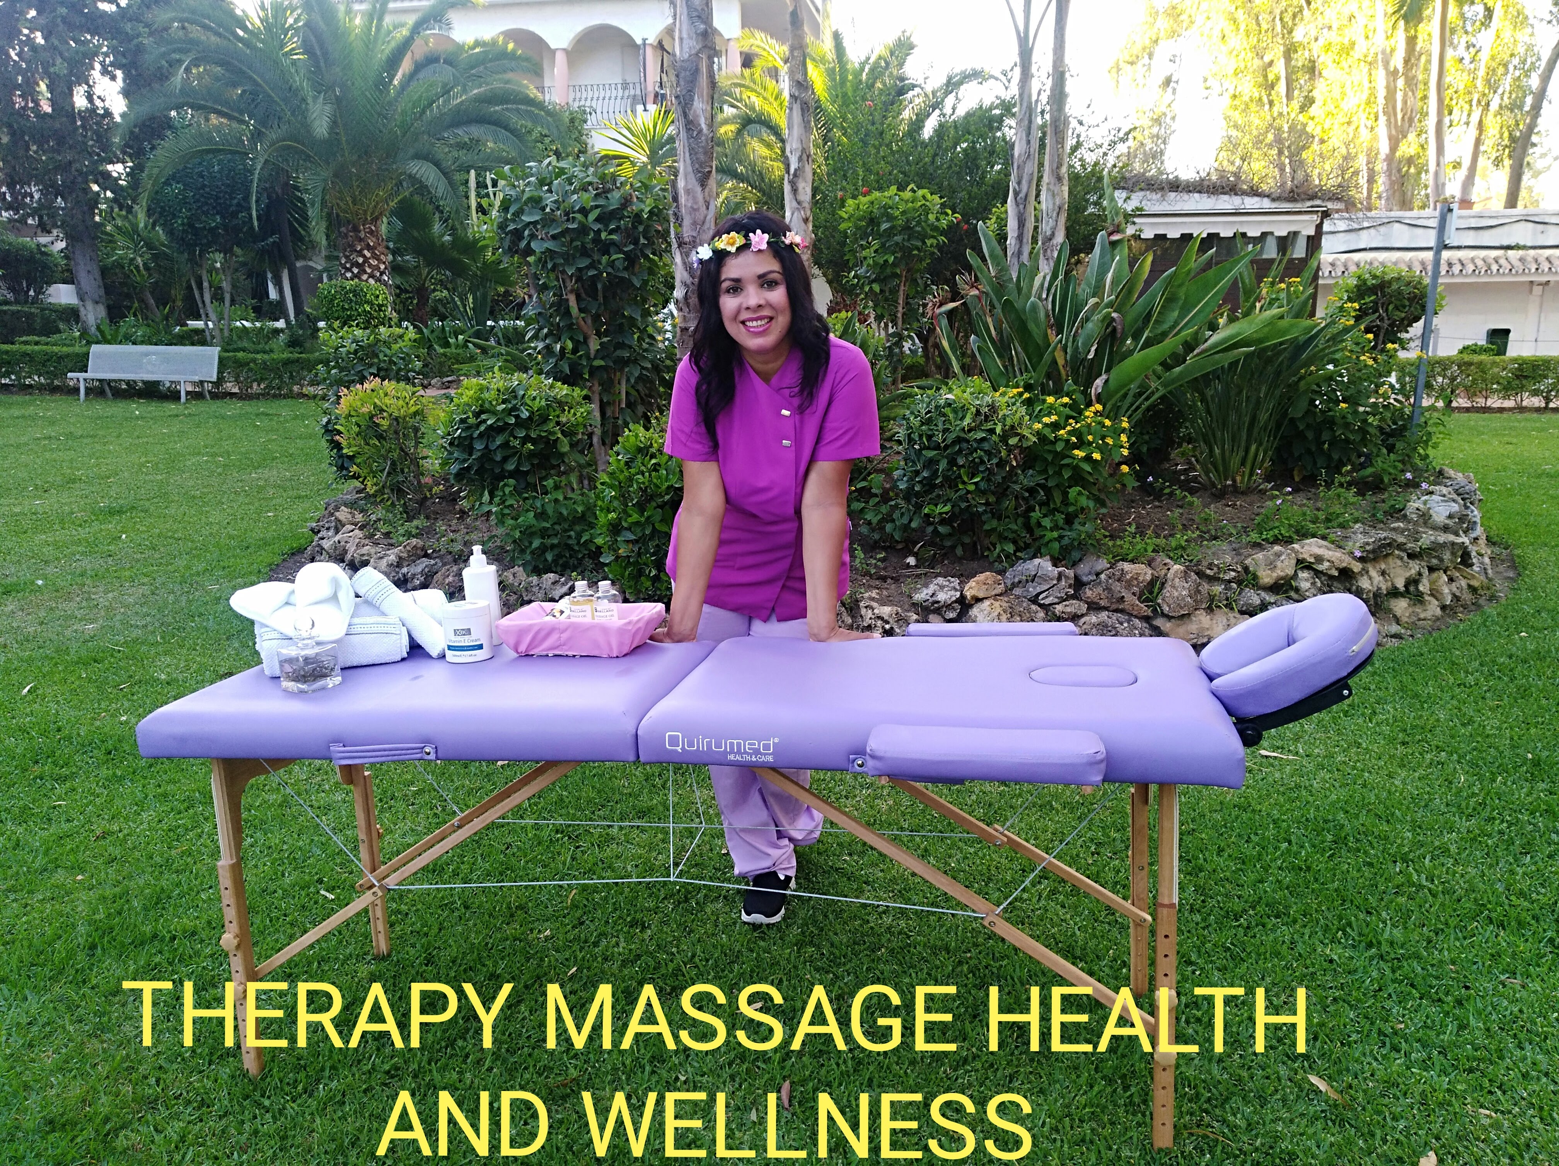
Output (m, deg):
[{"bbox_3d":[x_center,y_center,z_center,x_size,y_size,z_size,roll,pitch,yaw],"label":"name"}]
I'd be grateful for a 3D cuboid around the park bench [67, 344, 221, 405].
[{"bbox_3d":[-8.687,-2.850,16.000,1.800,0.800,0.620,-1,11,-2],"label":"park bench"}]

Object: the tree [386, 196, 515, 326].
[{"bbox_3d":[-5.069,-4.950,18.000,2.000,2.050,1.900,0,11,0],"label":"tree"}]

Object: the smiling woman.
[{"bbox_3d":[-0.030,-0.027,2.480,0.500,1.480,0.660,0,11,0],"label":"smiling woman"}]

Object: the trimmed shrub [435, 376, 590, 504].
[{"bbox_3d":[-1.262,-0.700,5.600,0.720,0.620,0.700,0,11,0],"label":"trimmed shrub"}]

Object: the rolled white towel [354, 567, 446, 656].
[{"bbox_3d":[-0.780,0.059,2.395,0.246,0.072,0.075,37,27,18],"label":"rolled white towel"}]

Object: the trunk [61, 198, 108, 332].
[{"bbox_3d":[-11.285,-5.126,19.000,0.680,2.200,0.580,0,11,0],"label":"trunk"}]

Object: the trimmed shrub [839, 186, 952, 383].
[{"bbox_3d":[0.767,-1.966,7.800,0.760,1.380,0.750,0,11,0],"label":"trimmed shrub"}]

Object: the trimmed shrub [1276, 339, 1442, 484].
[{"bbox_3d":[3.420,-1.013,6.900,0.984,0.848,0.850,0,13,0],"label":"trimmed shrub"}]

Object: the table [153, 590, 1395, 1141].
[{"bbox_3d":[-0.035,0.471,2.204,2.105,0.862,0.800,0,10,12],"label":"table"}]

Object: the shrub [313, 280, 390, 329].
[{"bbox_3d":[-6.139,-3.955,16.800,1.120,0.780,1.100,0,11,0],"label":"shrub"}]

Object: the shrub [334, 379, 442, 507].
[{"bbox_3d":[-2.162,-0.776,6.450,0.584,0.705,0.550,0,13,0],"label":"shrub"}]

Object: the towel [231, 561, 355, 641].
[{"bbox_3d":[-0.987,0.037,2.380,0.235,0.140,0.180,2,12,12],"label":"towel"}]

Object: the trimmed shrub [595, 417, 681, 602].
[{"bbox_3d":[-0.495,-0.275,4.400,0.399,0.697,0.450,0,13,0],"label":"trimmed shrub"}]

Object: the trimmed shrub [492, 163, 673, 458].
[{"bbox_3d":[-1.136,-1.569,6.800,1.034,1.835,1.000,0,13,0],"label":"trimmed shrub"}]

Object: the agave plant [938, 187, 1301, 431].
[{"bbox_3d":[1.820,-1.334,6.200,1.969,1.531,1.500,0,13,0],"label":"agave plant"}]

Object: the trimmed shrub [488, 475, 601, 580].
[{"bbox_3d":[-0.962,-0.223,4.750,0.465,0.416,0.450,0,13,0],"label":"trimmed shrub"}]

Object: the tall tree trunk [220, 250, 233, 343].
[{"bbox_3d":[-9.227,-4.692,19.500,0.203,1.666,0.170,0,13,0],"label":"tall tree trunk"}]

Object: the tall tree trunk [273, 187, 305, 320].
[{"bbox_3d":[-9.196,-6.050,22.000,0.412,2.796,0.400,0,13,0],"label":"tall tree trunk"}]

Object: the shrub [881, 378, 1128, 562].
[{"bbox_3d":[0.960,-0.484,5.000,1.030,0.780,0.880,0,11,0],"label":"shrub"}]

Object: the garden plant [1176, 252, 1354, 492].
[{"bbox_3d":[2.596,-1.126,6.250,0.957,1.276,0.900,0,13,0],"label":"garden plant"}]

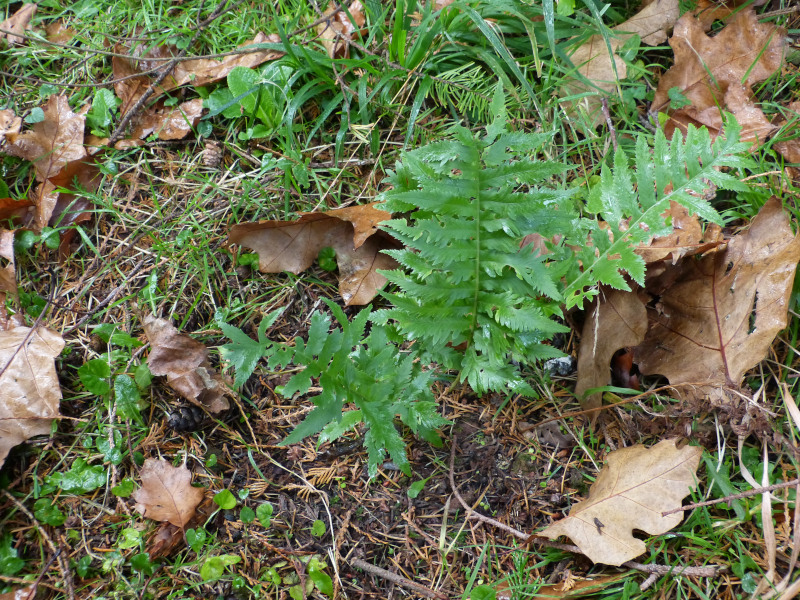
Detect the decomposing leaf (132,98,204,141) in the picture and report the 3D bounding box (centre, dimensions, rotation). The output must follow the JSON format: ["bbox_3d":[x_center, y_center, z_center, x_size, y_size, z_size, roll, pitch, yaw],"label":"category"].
[{"bbox_3d":[-0.244,-0.186,1.144,0.079,0.025,0.050,-14,58,-9],"label":"decomposing leaf"}]

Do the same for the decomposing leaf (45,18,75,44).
[{"bbox_3d":[-0.386,-0.304,1.232,0.032,0.015,0.038,-8,57,-5],"label":"decomposing leaf"}]

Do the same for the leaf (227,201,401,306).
[{"bbox_3d":[-0.083,-0.044,1.037,0.158,0.055,0.085,0,57,0],"label":"leaf"}]

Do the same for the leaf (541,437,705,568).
[{"bbox_3d":[0.190,0.161,0.910,0.069,0.030,0.153,34,63,20],"label":"leaf"}]

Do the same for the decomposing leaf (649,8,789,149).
[{"bbox_3d":[0.346,-0.243,1.175,0.122,0.035,0.195,14,58,9],"label":"decomposing leaf"}]

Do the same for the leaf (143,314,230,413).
[{"bbox_3d":[-0.198,0.056,0.978,0.118,0.040,0.045,33,63,19],"label":"leaf"}]

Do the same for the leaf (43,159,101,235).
[{"bbox_3d":[-0.331,-0.104,1.094,0.051,0.030,0.095,1,57,1],"label":"leaf"}]

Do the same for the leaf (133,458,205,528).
[{"bbox_3d":[-0.197,0.163,0.917,0.058,0.025,0.052,11,58,7],"label":"leaf"}]

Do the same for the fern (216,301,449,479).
[{"bbox_3d":[-0.058,0.077,0.941,0.180,0.080,0.140,0,57,0],"label":"fern"}]

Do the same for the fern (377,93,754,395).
[{"bbox_3d":[0.145,-0.051,0.982,0.320,0.160,0.235,0,57,0],"label":"fern"}]

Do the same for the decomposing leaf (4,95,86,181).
[{"bbox_3d":[-0.356,-0.166,1.119,0.082,0.035,0.091,29,62,17],"label":"decomposing leaf"}]

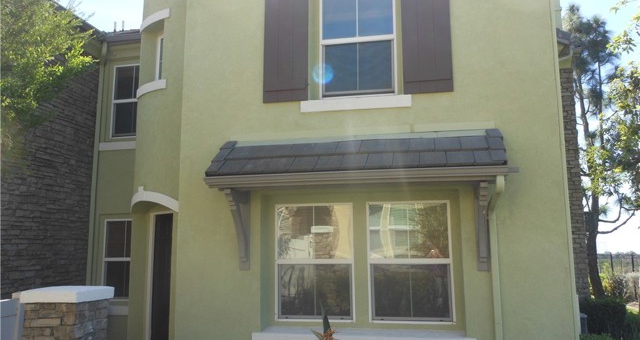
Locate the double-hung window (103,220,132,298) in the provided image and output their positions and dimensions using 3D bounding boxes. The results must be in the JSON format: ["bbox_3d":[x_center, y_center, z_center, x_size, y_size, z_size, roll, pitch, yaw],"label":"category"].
[{"bbox_3d":[-3.699,1.709,9.896,0.878,1.506,0.100,-2,-9,11],"label":"double-hung window"}]

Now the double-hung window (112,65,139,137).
[{"bbox_3d":[-3.714,-1.376,10.382,0.878,1.511,0.100,-2,-9,11],"label":"double-hung window"}]

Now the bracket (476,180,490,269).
[{"bbox_3d":[1.890,0.672,5.947,0.140,0.989,0.640,-2,-9,11],"label":"bracket"}]

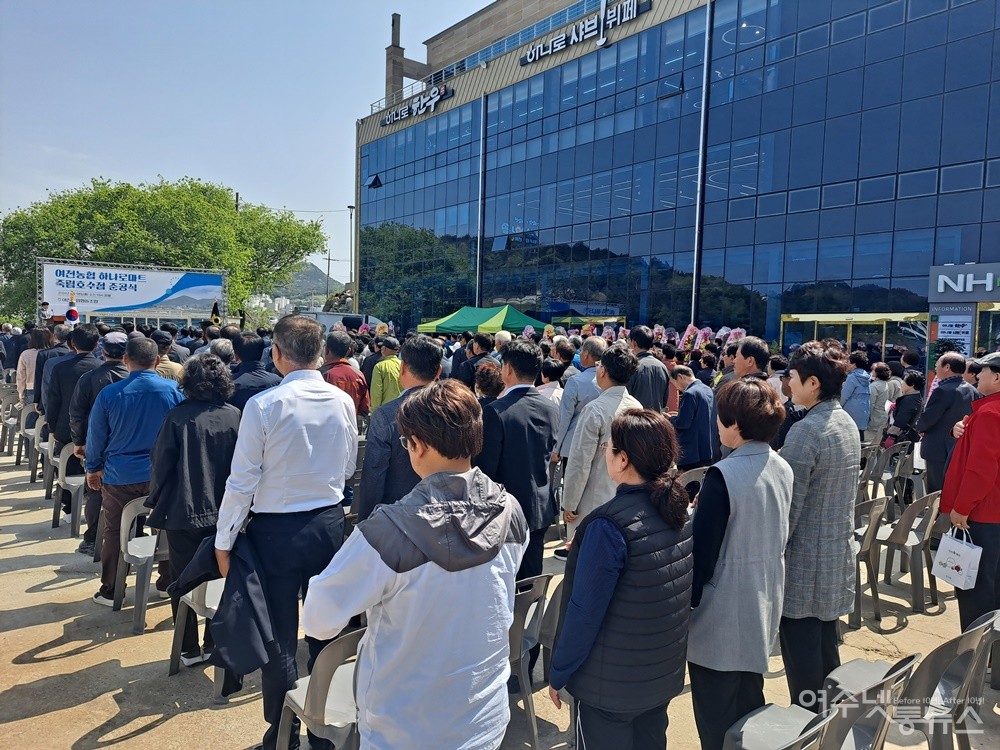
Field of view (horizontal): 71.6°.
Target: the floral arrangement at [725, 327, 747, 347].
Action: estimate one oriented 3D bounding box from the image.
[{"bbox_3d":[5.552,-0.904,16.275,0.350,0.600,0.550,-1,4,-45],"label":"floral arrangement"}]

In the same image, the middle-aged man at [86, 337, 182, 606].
[{"bbox_3d":[-2.210,0.577,4.180,0.560,1.618,0.330,-1,4,-34],"label":"middle-aged man"}]

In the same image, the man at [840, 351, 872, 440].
[{"bbox_3d":[3.764,0.545,7.300,0.450,1.592,0.300,-2,5,-40],"label":"man"}]

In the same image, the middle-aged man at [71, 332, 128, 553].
[{"bbox_3d":[-2.880,0.491,5.100,0.540,1.637,0.340,-1,4,-35],"label":"middle-aged man"}]

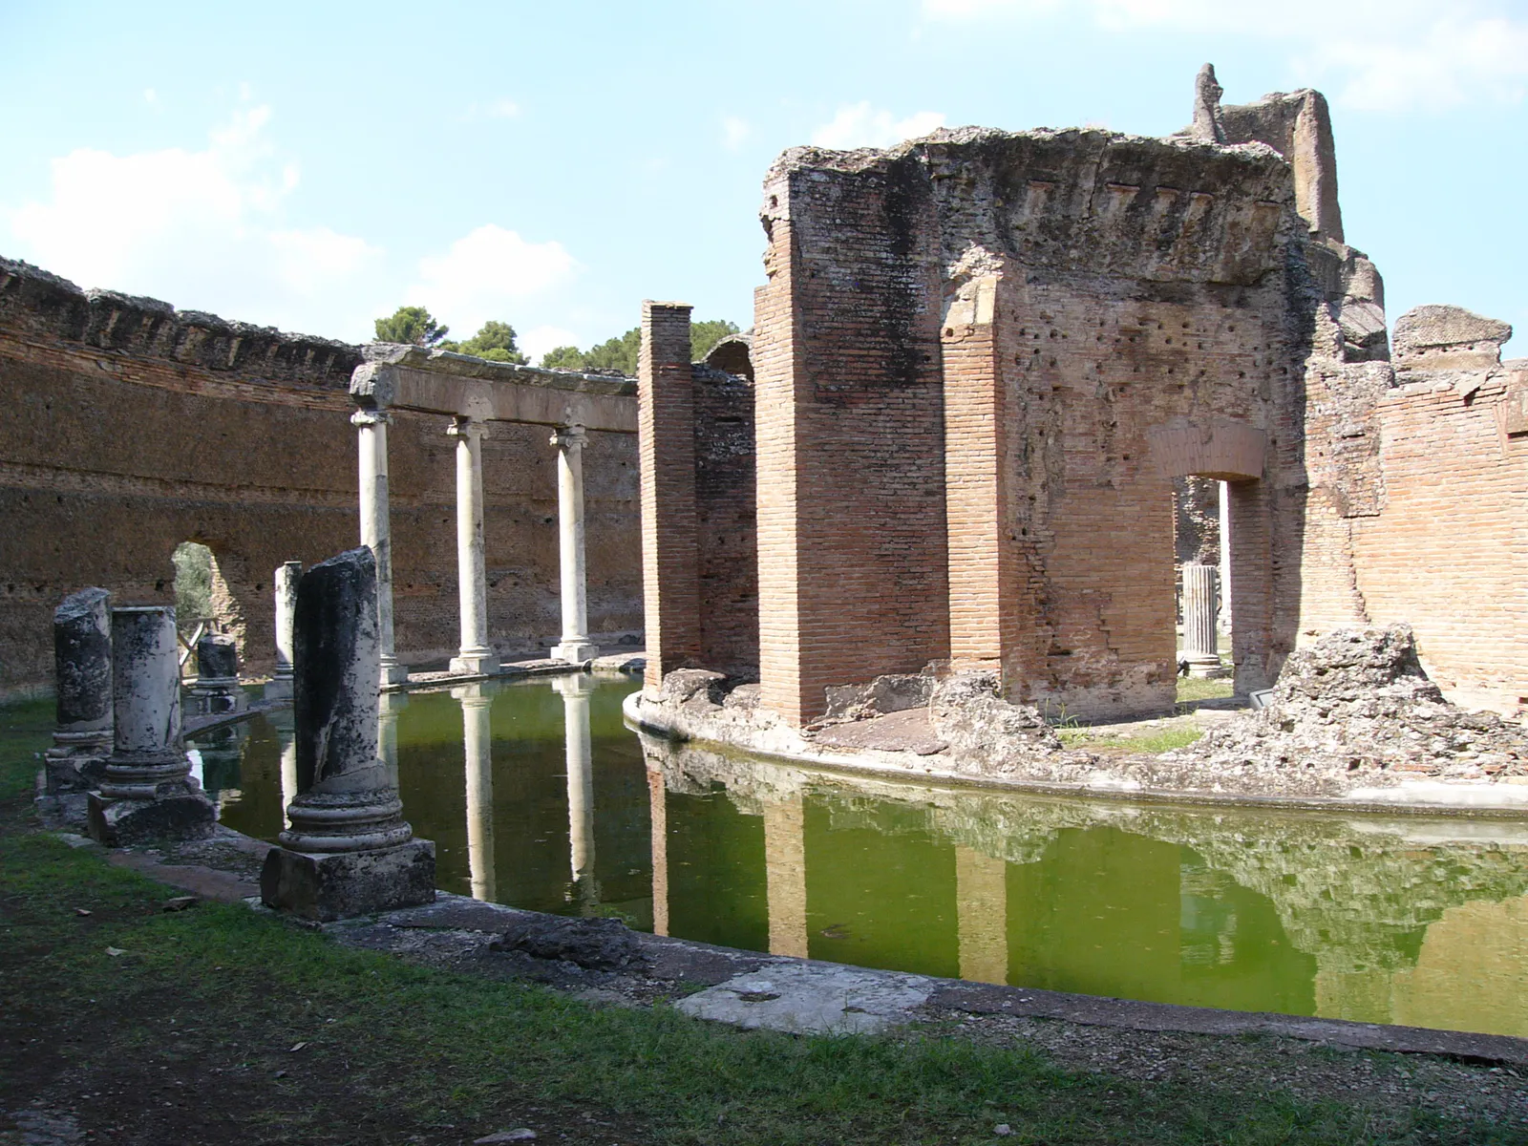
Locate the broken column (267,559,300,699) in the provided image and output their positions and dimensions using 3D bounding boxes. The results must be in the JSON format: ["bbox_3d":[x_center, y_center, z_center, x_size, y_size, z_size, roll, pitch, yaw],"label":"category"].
[{"bbox_3d":[-6.942,0.837,23.398,0.640,2.006,0.640,-2,0,10],"label":"broken column"}]

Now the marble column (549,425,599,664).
[{"bbox_3d":[-3.731,-0.556,30.963,0.640,4.612,0.640,-2,0,37],"label":"marble column"}]

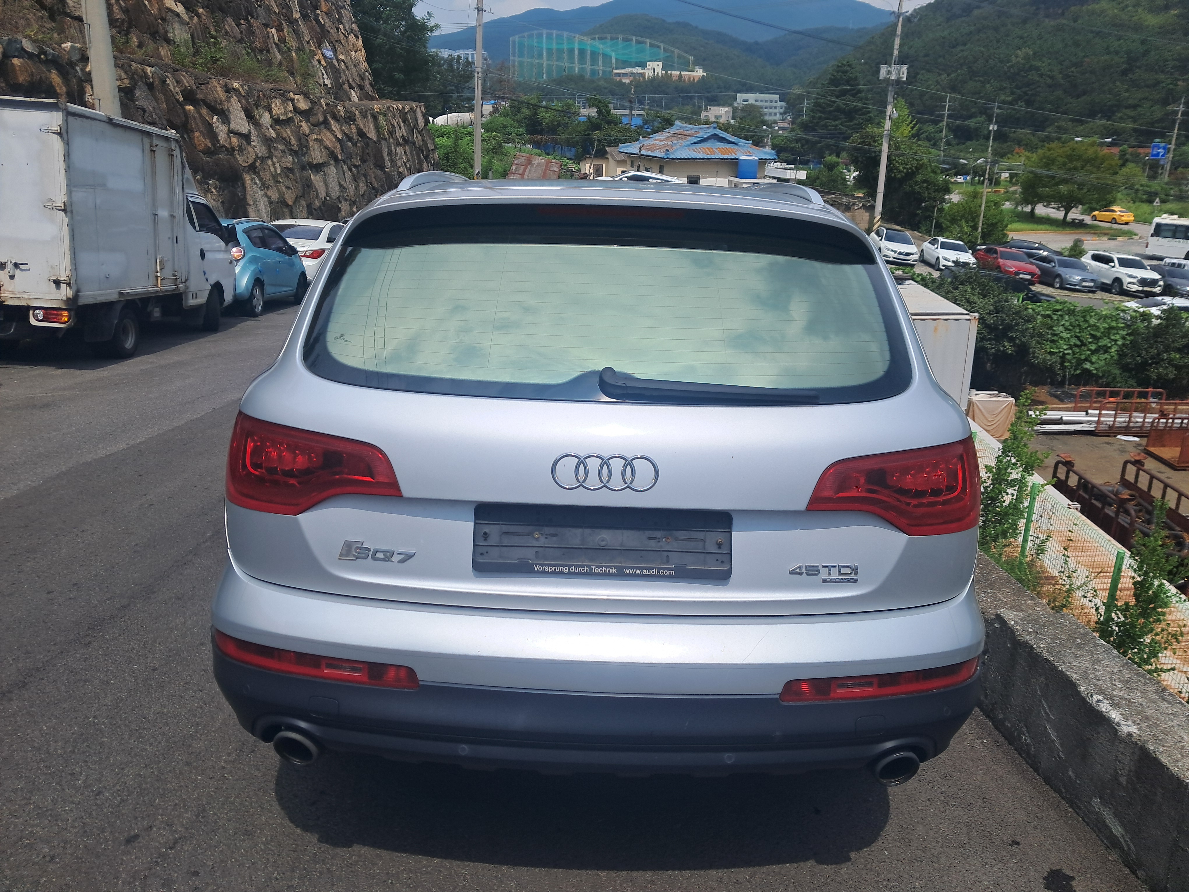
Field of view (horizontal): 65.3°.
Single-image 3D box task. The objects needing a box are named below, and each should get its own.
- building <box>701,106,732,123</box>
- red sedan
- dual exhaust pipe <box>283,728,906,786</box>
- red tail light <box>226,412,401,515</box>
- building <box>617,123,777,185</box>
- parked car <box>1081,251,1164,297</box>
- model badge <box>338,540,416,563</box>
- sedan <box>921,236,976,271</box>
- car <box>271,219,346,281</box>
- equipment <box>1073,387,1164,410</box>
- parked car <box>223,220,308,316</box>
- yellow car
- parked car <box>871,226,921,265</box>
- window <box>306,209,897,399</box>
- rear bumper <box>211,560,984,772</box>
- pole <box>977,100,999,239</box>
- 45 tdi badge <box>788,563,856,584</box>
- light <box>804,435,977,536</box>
[{"bbox_3d":[42.147,-113.462,324.000,10.000,8.000,9.000,0,18,-5],"label":"building"},{"bbox_3d":[20.838,-9.216,46.977,1.860,1.445,4.900,3,18,0],"label":"red sedan"},{"bbox_3d":[0.008,0.700,2.183,1.490,0.095,0.160,2,13,0],"label":"dual exhaust pipe"},{"bbox_3d":[-0.646,0.030,2.095,0.470,0.210,0.310,2,13,0],"label":"red tail light"},{"bbox_3d":[6.832,-19.298,63.224,7.766,5.118,8.870,-4,19,-17],"label":"building"},{"bbox_3d":[26.848,-8.834,47.319,1.960,1.820,4.850,2,18,-2],"label":"parked car"},{"bbox_3d":[-0.463,0.225,1.970,0.166,0.044,0.010,4,13,8],"label":"model badge"},{"bbox_3d":[18.637,-10.154,48.981,1.820,1.420,4.750,4,18,2],"label":"sedan"},{"bbox_3d":[-6.429,-4.344,21.027,1.835,1.470,4.820,1,15,-4],"label":"car"},{"bbox_3d":[12.644,-0.976,22.402,2.150,0.820,0.070,1,17,0],"label":"equipment"},{"bbox_3d":[-6.086,-3.065,15.639,1.600,1.520,3.600,1,13,-2],"label":"parked car"},{"bbox_3d":[55.269,-24.570,99.010,1.820,1.470,4.750,-3,18,-15],"label":"yellow car"},{"bbox_3d":[16.450,-11.093,51.181,1.840,1.500,4.400,3,20,-1],"label":"parked car"},{"bbox_3d":[0.028,-0.289,2.028,1.300,0.486,0.150,1,-25,0],"label":"window"},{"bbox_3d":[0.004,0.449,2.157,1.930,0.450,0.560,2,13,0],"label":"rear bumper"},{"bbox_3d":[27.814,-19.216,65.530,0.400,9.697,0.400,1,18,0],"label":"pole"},{"bbox_3d":[0.483,0.269,1.958,0.146,0.045,0.008,1,14,-4],"label":"45 tdi badge"},{"bbox_3d":[0.659,0.106,2.031,0.450,0.220,0.270,2,13,0],"label":"light"}]

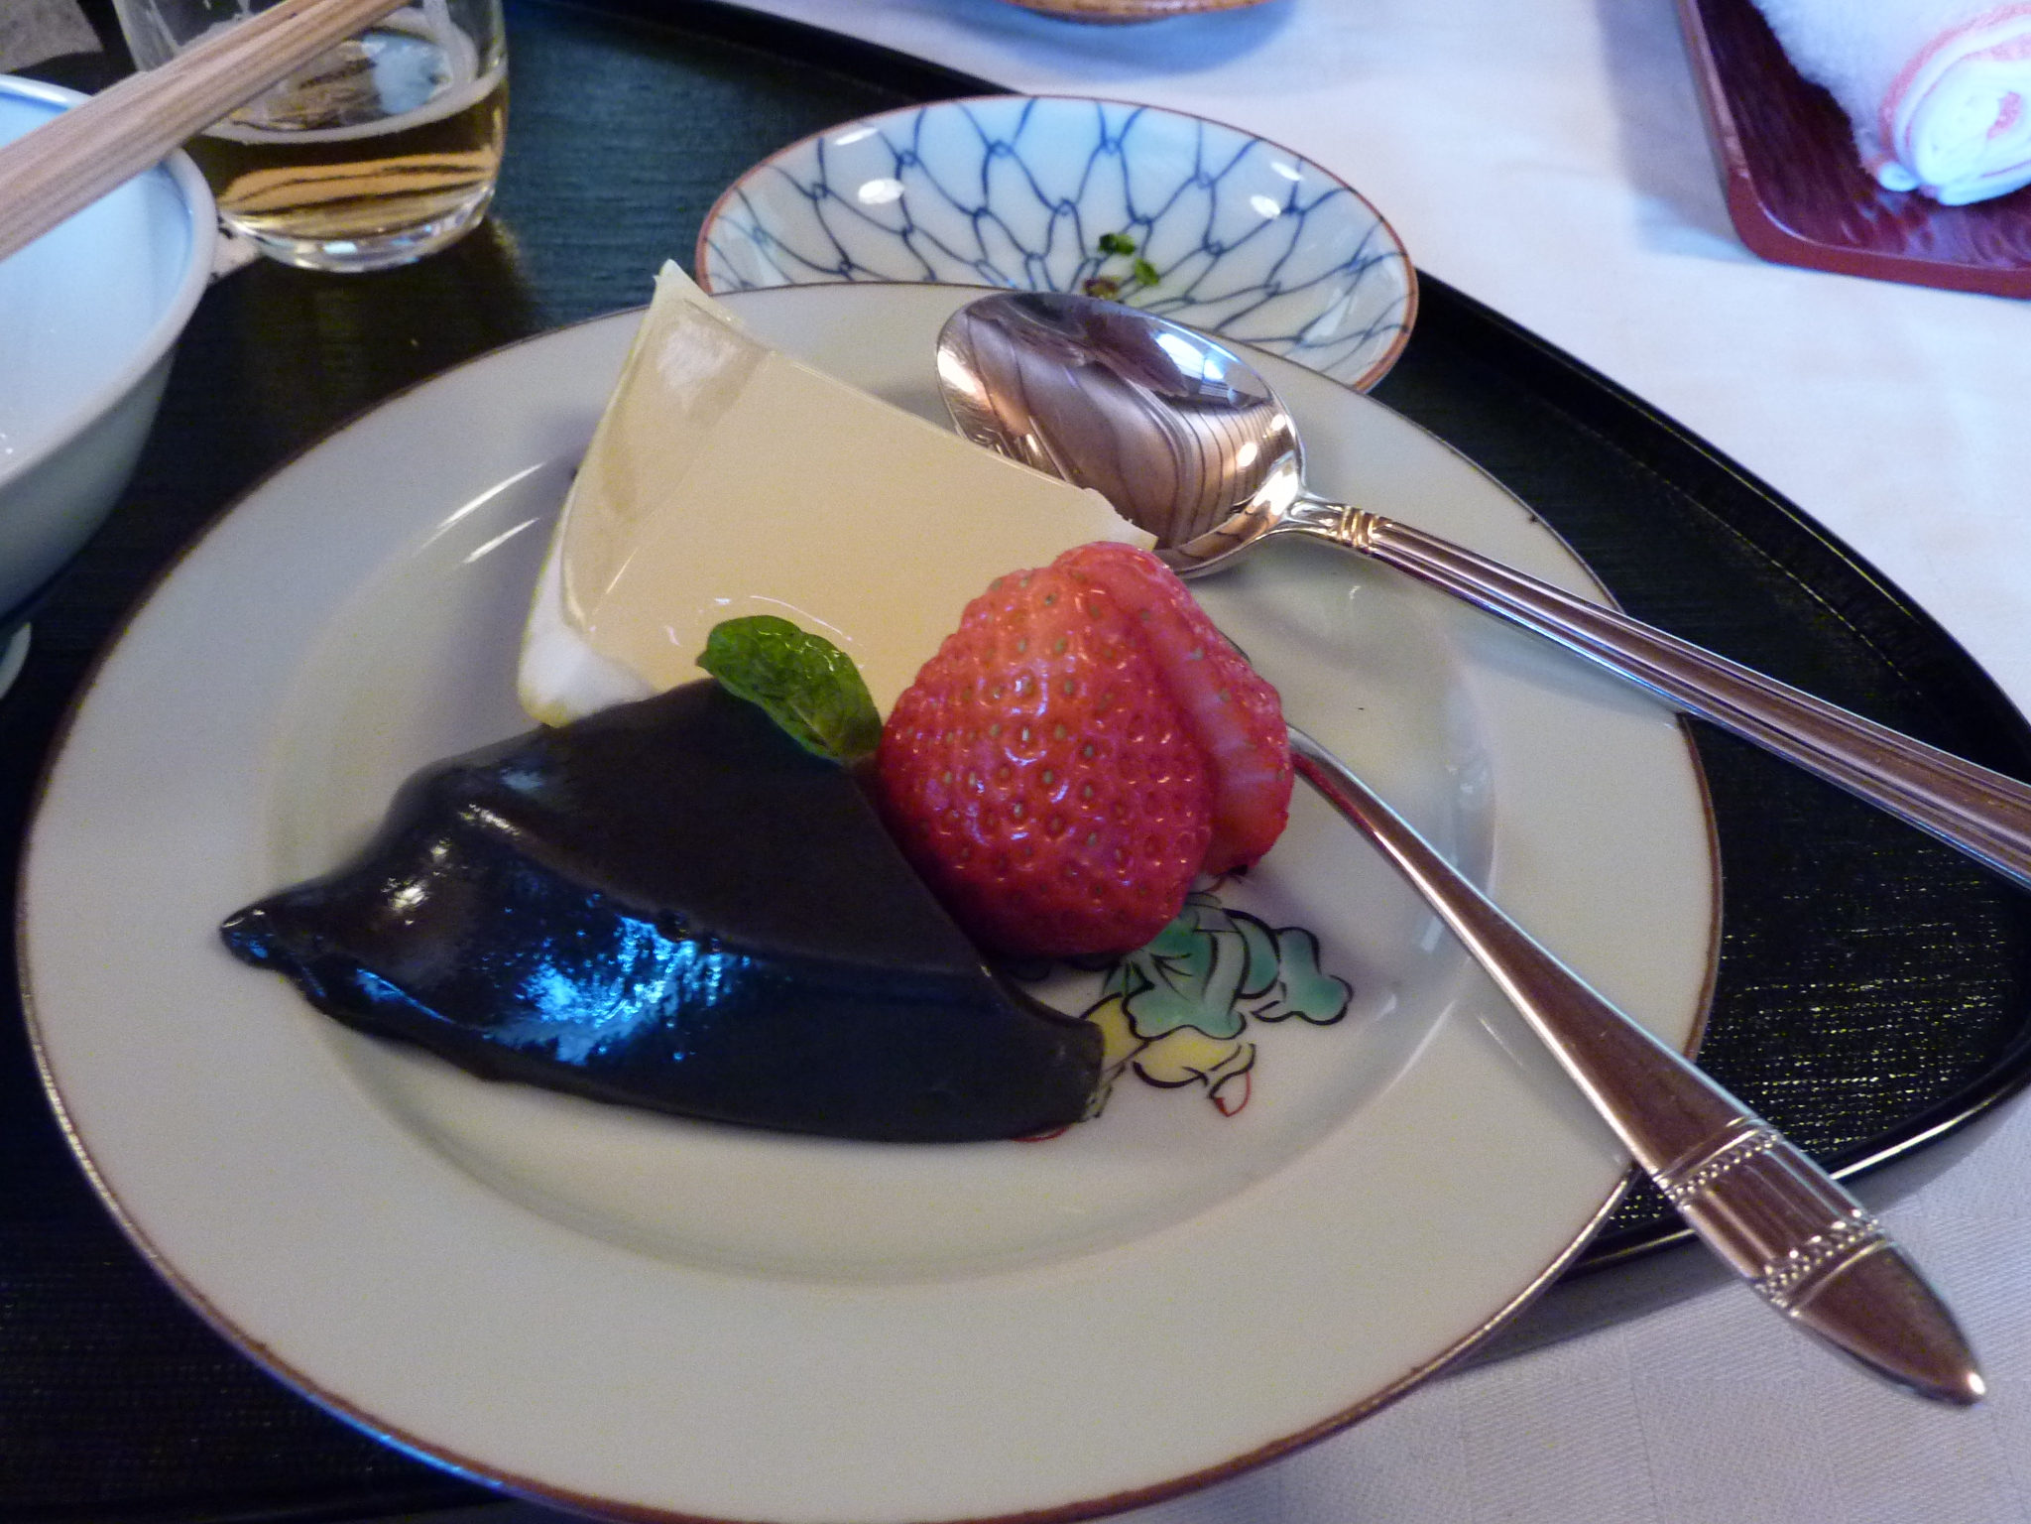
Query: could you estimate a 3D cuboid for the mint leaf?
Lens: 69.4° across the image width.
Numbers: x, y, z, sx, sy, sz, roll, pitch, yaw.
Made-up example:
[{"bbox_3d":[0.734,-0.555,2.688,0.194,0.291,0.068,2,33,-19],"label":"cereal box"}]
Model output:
[{"bbox_3d":[-0.025,-0.008,0.159,0.024,0.009,0.012,24,50,18],"label":"mint leaf"}]

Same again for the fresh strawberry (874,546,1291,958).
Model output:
[{"bbox_3d":[0.007,-0.003,0.159,0.044,0.041,0.038,28,51,22],"label":"fresh strawberry"}]

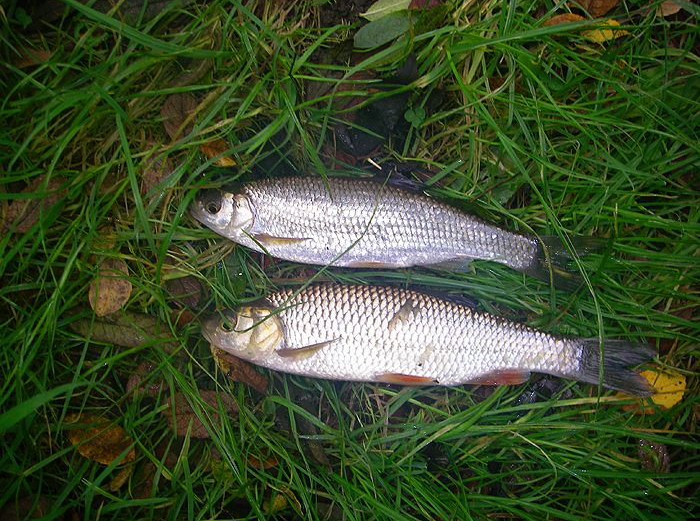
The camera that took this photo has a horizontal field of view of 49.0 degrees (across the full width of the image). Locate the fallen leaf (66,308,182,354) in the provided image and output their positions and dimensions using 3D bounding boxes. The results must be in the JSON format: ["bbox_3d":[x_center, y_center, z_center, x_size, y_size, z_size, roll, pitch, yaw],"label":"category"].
[{"bbox_3d":[-0.185,0.058,0.631,0.106,0.012,0.028,14,71,5],"label":"fallen leaf"}]

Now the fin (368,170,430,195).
[{"bbox_3d":[0.035,-0.056,0.548,0.044,0.008,0.014,24,75,7],"label":"fin"}]

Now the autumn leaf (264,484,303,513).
[{"bbox_3d":[-0.051,0.181,0.581,0.031,0.012,0.021,-3,70,-1],"label":"autumn leaf"}]

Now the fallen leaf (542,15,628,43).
[{"bbox_3d":[0.223,-0.217,0.726,0.080,0.012,0.031,3,70,1],"label":"fallen leaf"}]

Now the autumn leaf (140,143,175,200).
[{"bbox_3d":[-0.140,-0.065,0.559,0.025,0.009,0.046,-11,74,-3],"label":"autumn leaf"}]

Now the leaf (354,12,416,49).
[{"bbox_3d":[0.035,-0.219,0.730,0.069,0.010,0.029,-25,72,-9],"label":"leaf"}]

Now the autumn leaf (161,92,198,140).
[{"bbox_3d":[-0.126,-0.106,0.570,0.028,0.009,0.042,0,74,0],"label":"autumn leaf"}]

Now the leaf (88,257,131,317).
[{"bbox_3d":[-0.164,0.018,0.526,0.029,0.010,0.044,16,75,4],"label":"leaf"}]

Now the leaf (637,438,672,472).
[{"bbox_3d":[0.198,0.127,0.499,0.020,0.009,0.025,-38,78,-10],"label":"leaf"}]

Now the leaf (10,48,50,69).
[{"bbox_3d":[-0.243,-0.154,0.584,0.033,0.008,0.016,-21,75,-6],"label":"leaf"}]

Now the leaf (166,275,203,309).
[{"bbox_3d":[-0.138,0.026,0.642,0.031,0.010,0.030,0,70,0],"label":"leaf"}]

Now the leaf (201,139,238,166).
[{"bbox_3d":[-0.096,-0.078,0.558,0.033,0.009,0.013,35,77,9],"label":"leaf"}]

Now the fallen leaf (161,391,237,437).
[{"bbox_3d":[-0.099,0.101,0.509,0.051,0.010,0.030,-3,74,-1],"label":"fallen leaf"}]

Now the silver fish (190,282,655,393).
[{"bbox_3d":[0.060,0.063,0.597,0.351,0.048,0.067,5,70,2],"label":"silver fish"}]

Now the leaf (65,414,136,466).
[{"bbox_3d":[-0.194,0.139,0.596,0.068,0.014,0.031,27,72,9],"label":"leaf"}]

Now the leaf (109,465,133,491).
[{"bbox_3d":[-0.149,0.141,0.499,0.008,0.007,0.021,40,78,10],"label":"leaf"}]

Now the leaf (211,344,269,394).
[{"bbox_3d":[-0.072,0.071,0.515,0.048,0.010,0.021,33,77,9],"label":"leaf"}]

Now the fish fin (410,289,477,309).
[{"bbox_3d":[0.074,0.031,0.612,0.054,0.006,0.016,11,70,4],"label":"fish fin"}]

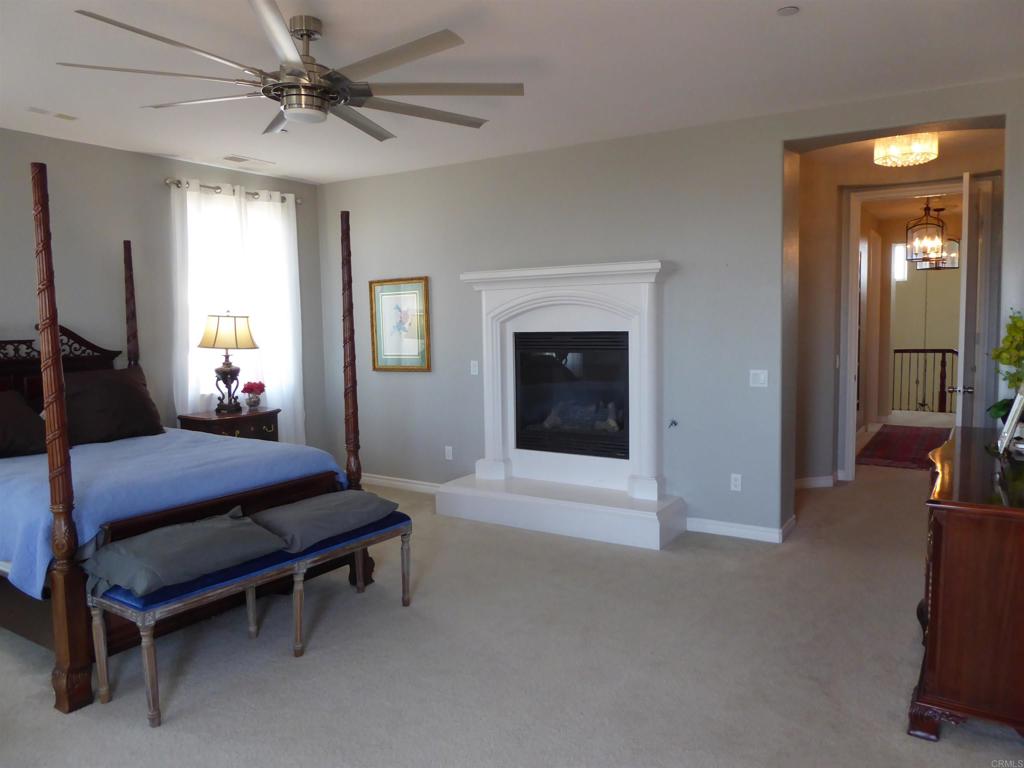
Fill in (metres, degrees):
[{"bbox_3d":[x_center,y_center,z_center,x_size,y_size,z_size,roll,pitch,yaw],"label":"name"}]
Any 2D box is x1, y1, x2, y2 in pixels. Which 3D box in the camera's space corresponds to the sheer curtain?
[{"bbox_3d":[-2.140,-0.284,6.025,0.100,2.540,1.200,2,6,32],"label":"sheer curtain"}]

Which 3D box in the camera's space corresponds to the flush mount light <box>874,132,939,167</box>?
[{"bbox_3d":[2.774,-1.653,5.199,0.450,0.210,0.450,2,6,32],"label":"flush mount light"}]

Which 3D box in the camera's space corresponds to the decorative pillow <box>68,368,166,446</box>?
[{"bbox_3d":[-2.539,0.135,4.563,0.190,0.460,0.650,-21,-6,32],"label":"decorative pillow"}]

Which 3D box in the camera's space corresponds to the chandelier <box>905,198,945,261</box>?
[{"bbox_3d":[4.280,-1.623,7.635,0.390,0.720,0.390,2,6,32],"label":"chandelier"}]

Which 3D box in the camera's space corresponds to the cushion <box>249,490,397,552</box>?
[{"bbox_3d":[-0.961,0.664,3.748,0.480,0.135,0.700,3,7,35],"label":"cushion"}]

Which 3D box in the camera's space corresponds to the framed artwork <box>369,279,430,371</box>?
[{"bbox_3d":[-0.974,-0.499,6.354,0.660,0.795,0.030,2,6,32],"label":"framed artwork"}]

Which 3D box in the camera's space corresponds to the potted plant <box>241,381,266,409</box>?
[{"bbox_3d":[-2.044,0.082,5.822,0.200,0.220,0.200,2,6,32],"label":"potted plant"}]

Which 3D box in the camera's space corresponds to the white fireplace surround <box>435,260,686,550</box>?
[{"bbox_3d":[0.294,0.101,5.361,1.860,1.850,0.490,2,6,32],"label":"white fireplace surround"}]

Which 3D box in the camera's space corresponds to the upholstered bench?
[{"bbox_3d":[-1.108,0.996,3.451,0.405,0.487,1.430,3,7,35],"label":"upholstered bench"}]

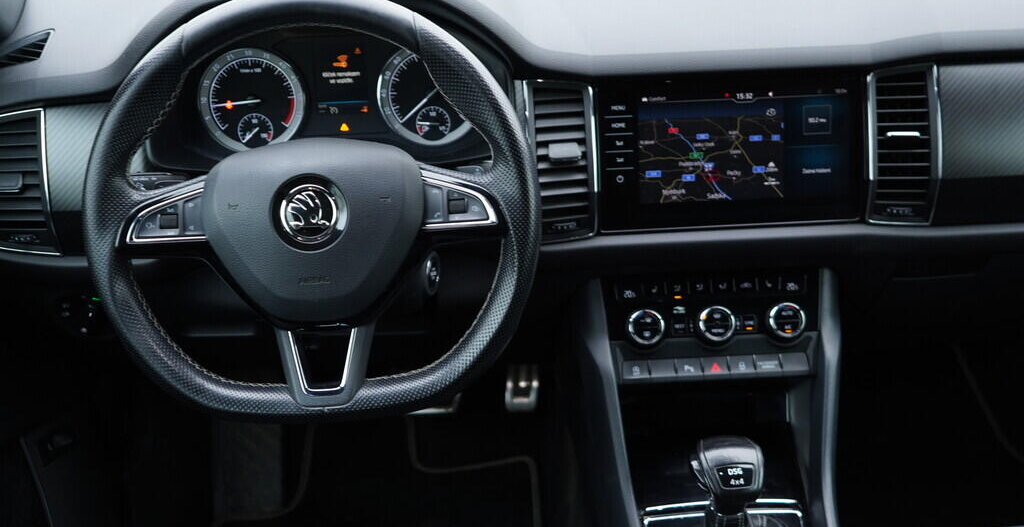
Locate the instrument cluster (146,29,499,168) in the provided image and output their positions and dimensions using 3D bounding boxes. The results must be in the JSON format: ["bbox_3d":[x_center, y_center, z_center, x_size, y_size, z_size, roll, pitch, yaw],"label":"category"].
[{"bbox_3d":[-0.175,-0.165,1.020,0.355,0.150,0.075,-3,4,0],"label":"instrument cluster"}]

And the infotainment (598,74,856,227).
[{"bbox_3d":[0.214,-0.110,1.005,0.257,0.147,0.025,-3,7,0],"label":"infotainment"}]

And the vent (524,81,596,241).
[{"bbox_3d":[0.048,-0.101,1.003,0.068,0.153,0.040,-3,7,0],"label":"vent"}]

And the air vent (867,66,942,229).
[{"bbox_3d":[0.384,-0.117,1.005,0.068,0.153,0.040,-3,7,0],"label":"air vent"}]

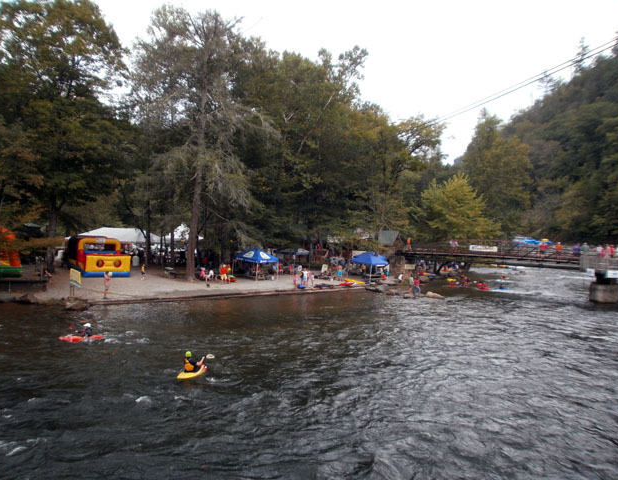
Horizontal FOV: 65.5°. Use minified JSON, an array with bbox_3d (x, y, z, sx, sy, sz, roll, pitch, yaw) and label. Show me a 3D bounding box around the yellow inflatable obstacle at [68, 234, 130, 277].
[{"bbox_3d":[-18.480,1.315,42.228,3.500,3.200,7.000,2,1,-37],"label":"yellow inflatable obstacle"}]

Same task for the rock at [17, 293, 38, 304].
[{"bbox_3d":[-17.510,3.657,29.900,1.200,0.620,0.900,2,1,-25],"label":"rock"}]

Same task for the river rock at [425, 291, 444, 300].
[{"bbox_3d":[10.730,4.717,41.000,1.500,0.600,0.900,3,1,12],"label":"river rock"}]

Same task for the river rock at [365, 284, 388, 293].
[{"bbox_3d":[6.538,4.653,46.484,2.050,0.650,1.300,2,2,0],"label":"river rock"}]

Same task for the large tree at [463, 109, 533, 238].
[{"bbox_3d":[35.885,-11.196,92.000,13.300,28.500,13.000,2,2,0],"label":"large tree"}]

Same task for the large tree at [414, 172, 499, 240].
[{"bbox_3d":[20.698,-2.439,67.000,11.800,13.600,11.500,2,2,0],"label":"large tree"}]

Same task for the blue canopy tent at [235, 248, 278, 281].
[{"bbox_3d":[-5.002,2.430,45.800,3.050,3.000,3.050,3,1,35],"label":"blue canopy tent"}]

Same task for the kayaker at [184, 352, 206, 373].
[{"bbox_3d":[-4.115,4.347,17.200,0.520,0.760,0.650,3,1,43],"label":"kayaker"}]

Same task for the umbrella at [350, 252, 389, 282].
[{"bbox_3d":[6.399,2.716,49.953,3.050,3.100,3.050,3,2,40],"label":"umbrella"}]

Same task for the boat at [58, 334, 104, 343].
[{"bbox_3d":[-11.364,4.886,23.963,2.200,0.300,0.620,1,2,-18],"label":"boat"}]

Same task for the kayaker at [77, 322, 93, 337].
[{"bbox_3d":[-10.043,4.035,21.600,0.620,0.620,0.500,2,1,-26],"label":"kayaker"}]

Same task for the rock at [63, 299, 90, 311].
[{"bbox_3d":[-13.930,3.864,28.800,1.450,0.600,0.950,2,1,-25],"label":"rock"}]

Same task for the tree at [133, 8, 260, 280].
[{"bbox_3d":[-10.055,-8.167,43.458,10.800,23.800,10.500,2,2,0],"label":"tree"}]

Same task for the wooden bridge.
[{"bbox_3d":[18.754,1.306,53.139,20.200,2.700,2.200,4,2,43],"label":"wooden bridge"}]

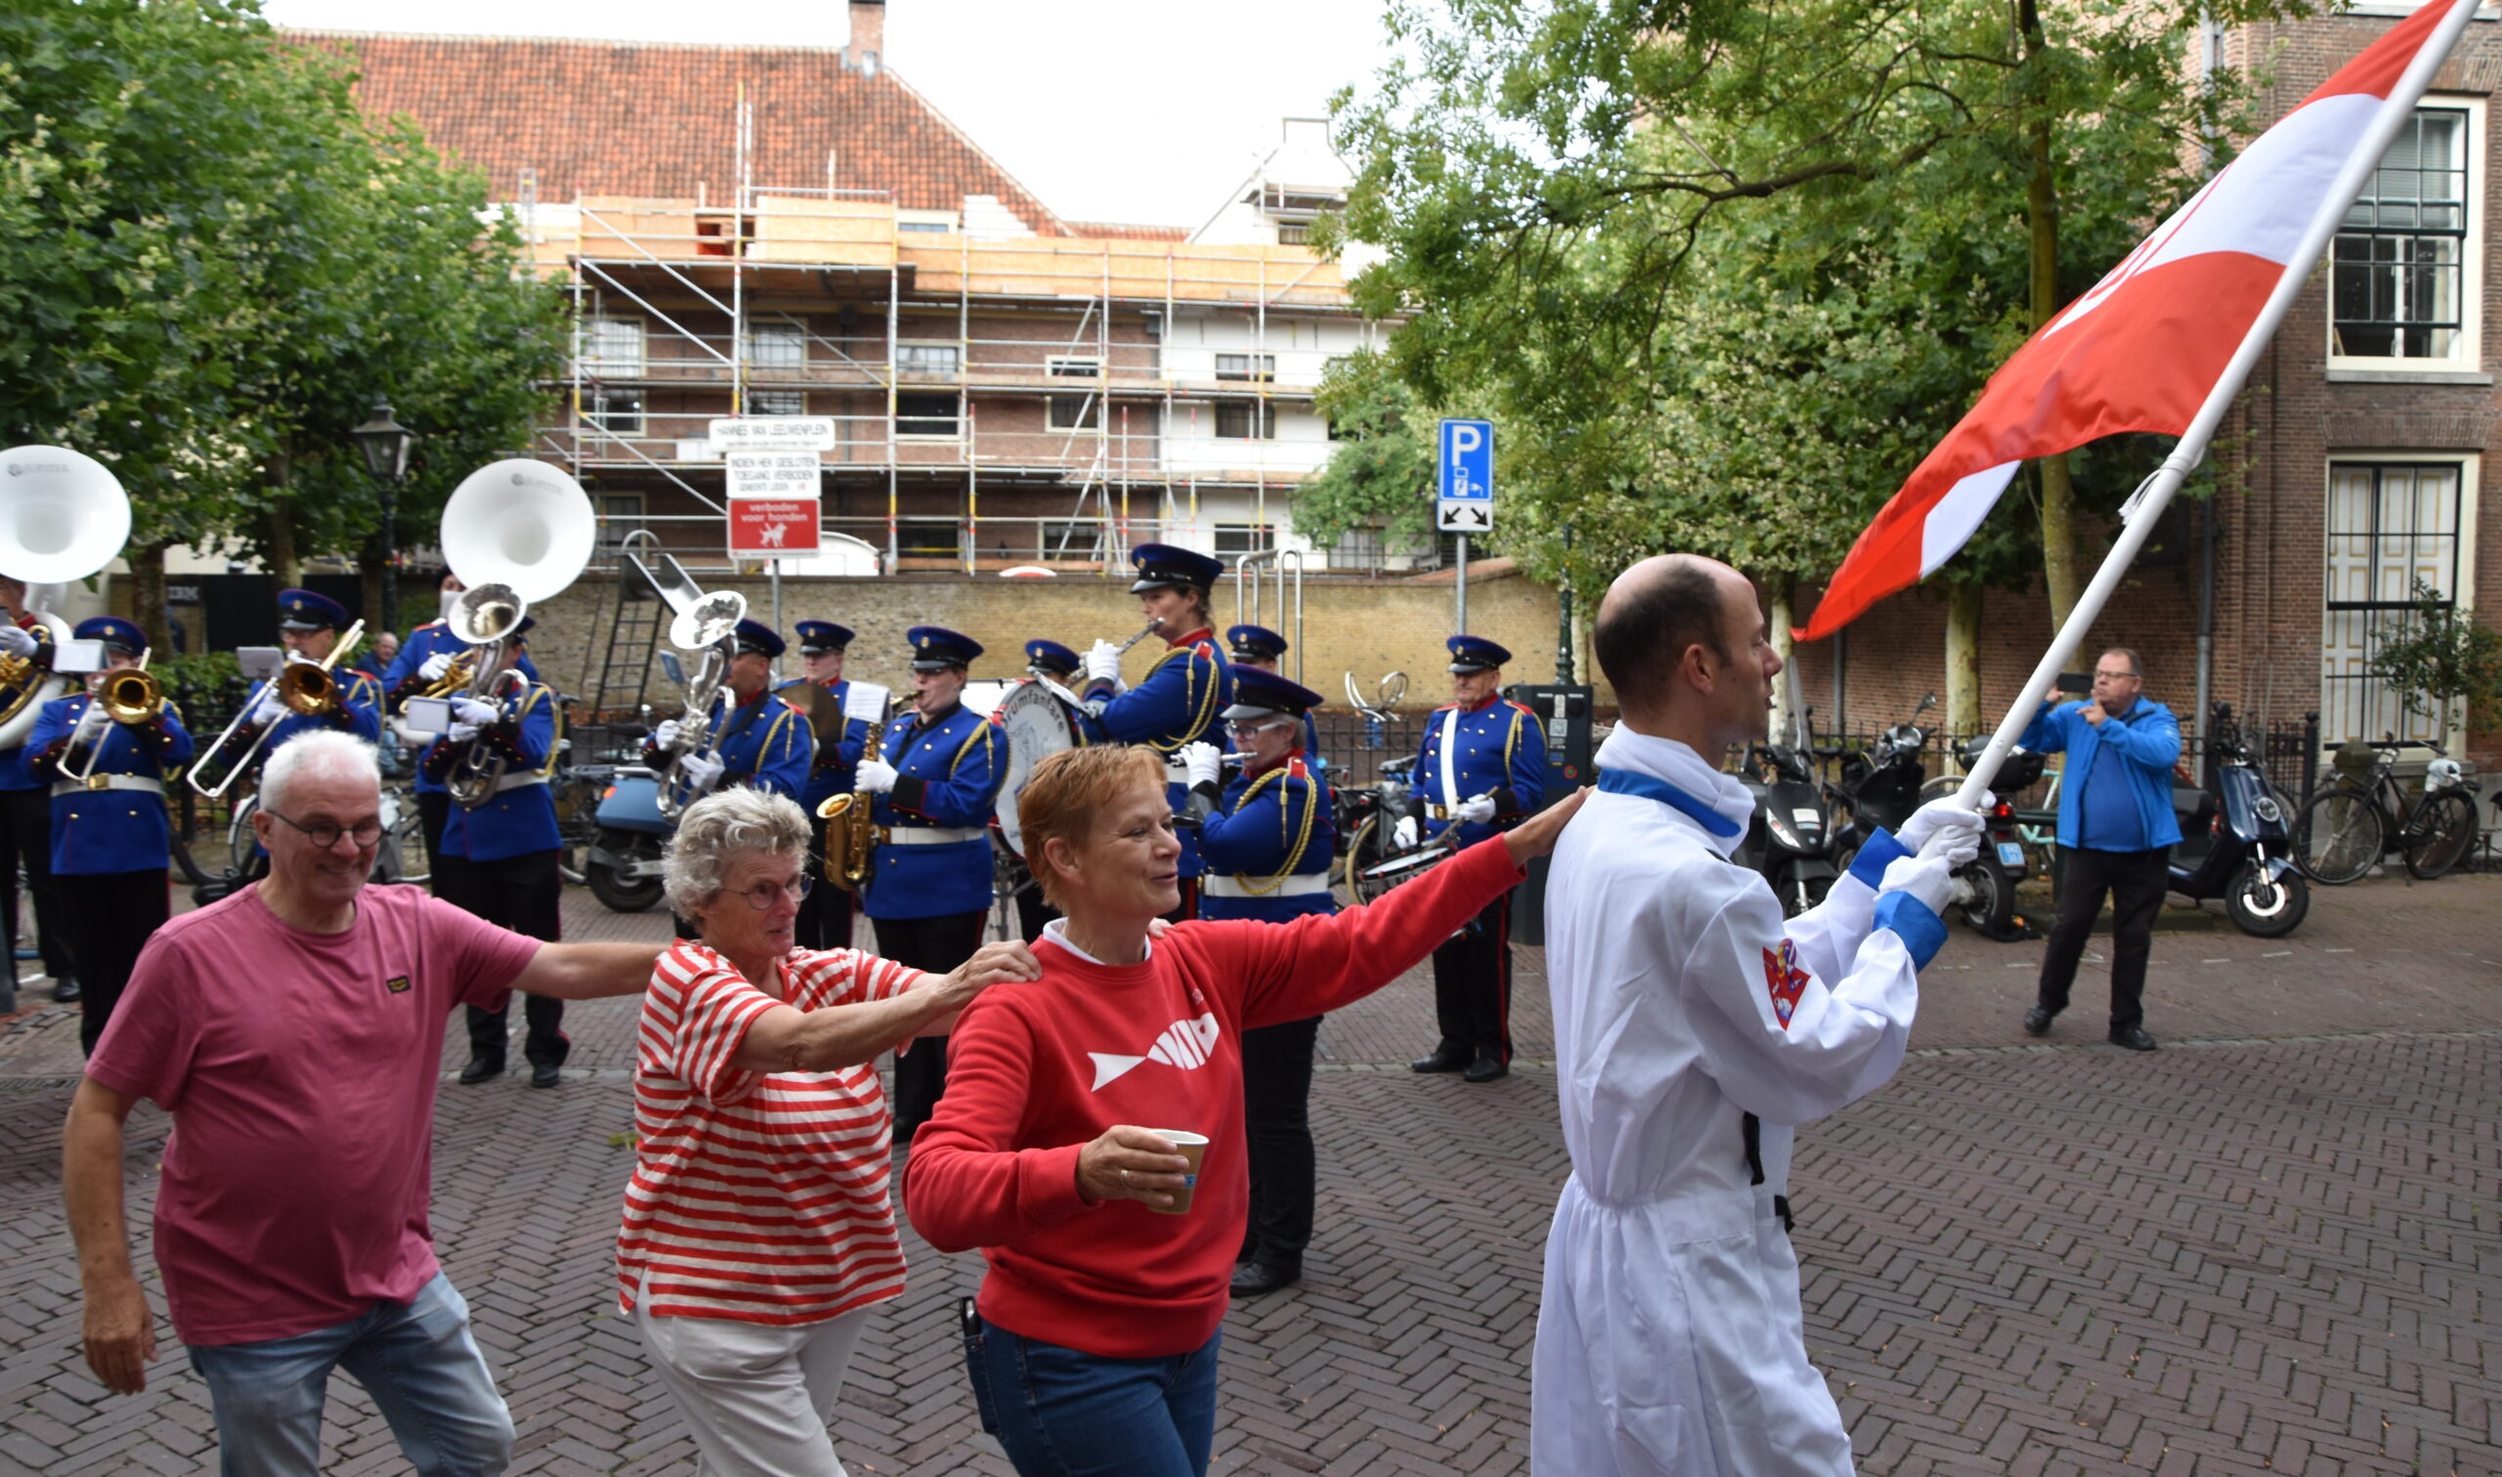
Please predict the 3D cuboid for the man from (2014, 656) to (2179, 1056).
[{"bbox_3d":[3.688,0.463,8.179,0.680,1.710,0.500,2,3,34],"label":"man"}]

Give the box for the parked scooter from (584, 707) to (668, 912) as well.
[{"bbox_3d":[-3.252,0.500,11.836,1.780,1.240,0.700,-1,3,-20],"label":"parked scooter"}]

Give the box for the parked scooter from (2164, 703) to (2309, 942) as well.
[{"bbox_3d":[5.848,0.478,11.834,0.700,1.360,1.800,0,3,-12],"label":"parked scooter"}]

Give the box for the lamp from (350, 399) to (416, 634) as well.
[{"bbox_3d":[-6.996,-0.887,15.076,0.500,3.680,0.500,0,3,-8],"label":"lamp"}]

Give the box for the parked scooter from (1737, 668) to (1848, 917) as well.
[{"bbox_3d":[3.149,0.359,11.879,0.700,1.570,1.750,0,3,-12],"label":"parked scooter"}]

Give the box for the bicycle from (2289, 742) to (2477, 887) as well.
[{"bbox_3d":[8.498,0.515,14.087,1.800,1.100,0.600,-1,3,-16],"label":"bicycle"}]

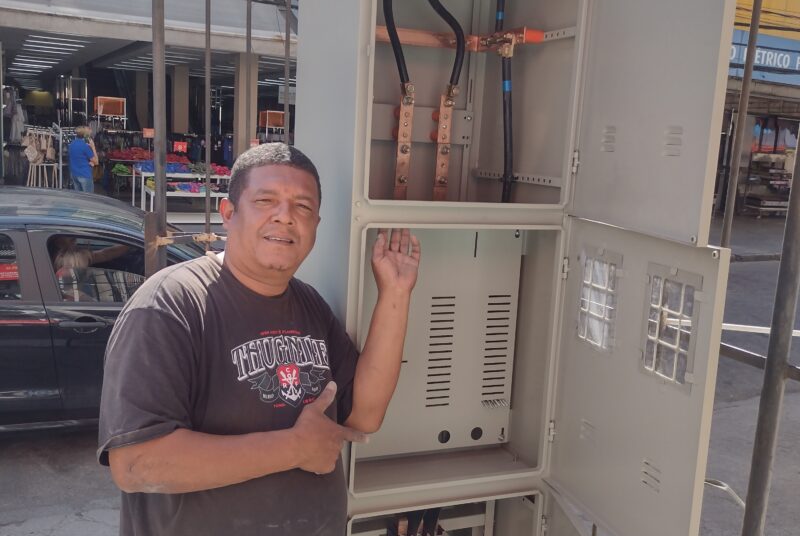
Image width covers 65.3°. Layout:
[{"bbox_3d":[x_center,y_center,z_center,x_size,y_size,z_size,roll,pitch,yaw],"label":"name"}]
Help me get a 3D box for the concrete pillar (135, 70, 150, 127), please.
[{"bbox_3d":[-8.603,-4.736,20.891,0.380,3.600,0.380,-2,11,-29],"label":"concrete pillar"}]

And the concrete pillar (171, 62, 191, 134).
[{"bbox_3d":[-6.206,-3.892,17.691,0.380,3.600,0.380,-2,11,-29],"label":"concrete pillar"}]

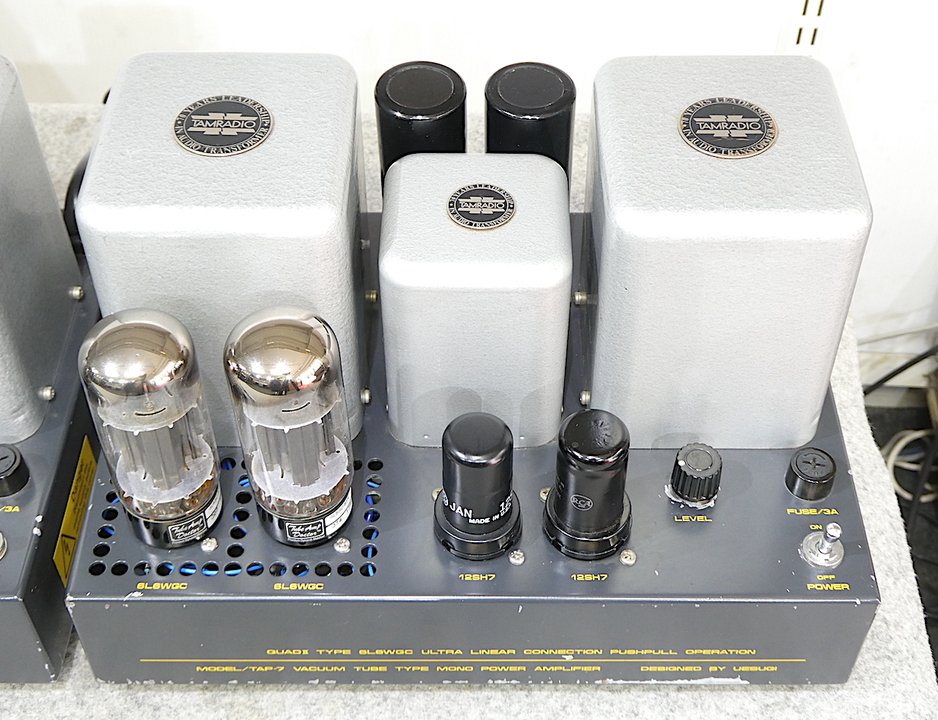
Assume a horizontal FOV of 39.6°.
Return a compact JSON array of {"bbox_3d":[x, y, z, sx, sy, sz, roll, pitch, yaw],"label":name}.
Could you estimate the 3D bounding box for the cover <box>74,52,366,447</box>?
[{"bbox_3d":[-0.085,-0.042,0.490,0.089,0.118,0.095,0,47,0],"label":"cover"}]

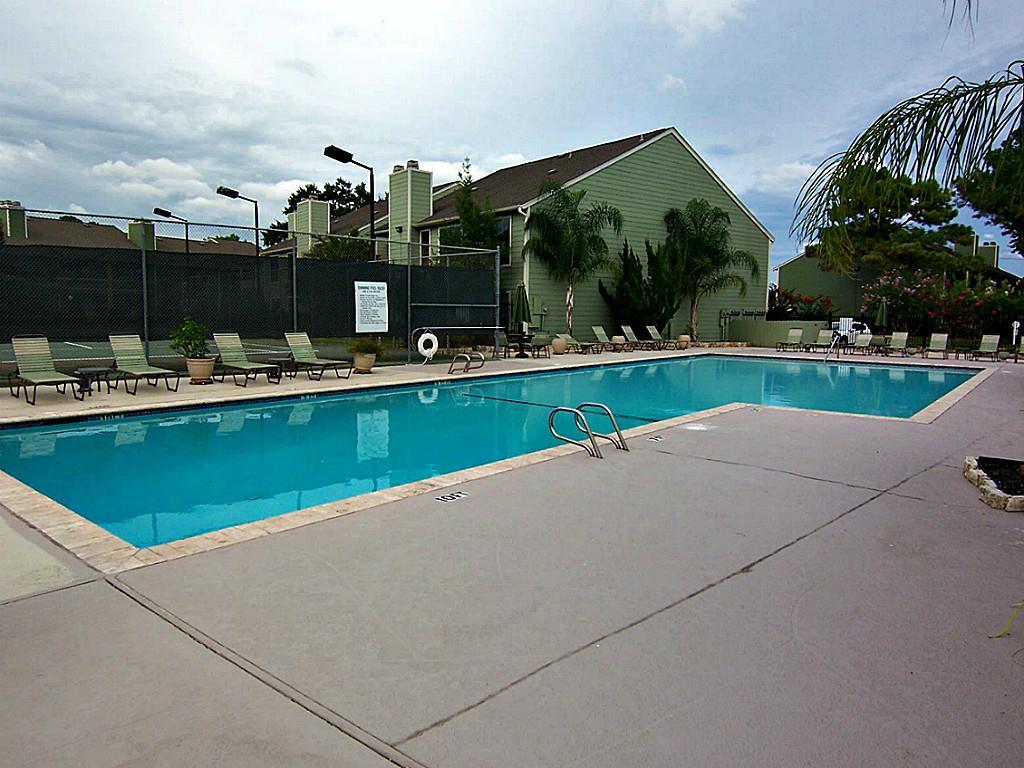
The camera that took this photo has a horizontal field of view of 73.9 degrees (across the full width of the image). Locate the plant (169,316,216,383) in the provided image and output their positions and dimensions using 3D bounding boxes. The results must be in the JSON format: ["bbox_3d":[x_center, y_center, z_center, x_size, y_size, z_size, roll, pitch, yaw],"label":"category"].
[{"bbox_3d":[-6.357,-0.695,13.530,0.850,1.330,0.800,-2,7,-25],"label":"plant"}]

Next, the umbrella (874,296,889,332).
[{"bbox_3d":[16.374,-2.663,30.174,0.500,2.420,0.500,4,7,28],"label":"umbrella"}]

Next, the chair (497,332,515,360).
[{"bbox_3d":[-0.226,-1.323,22.555,0.650,0.870,0.600,-4,8,-38],"label":"chair"}]

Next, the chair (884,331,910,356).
[{"bbox_3d":[14.808,-1.516,26.155,0.683,0.920,1.692,6,8,36],"label":"chair"}]

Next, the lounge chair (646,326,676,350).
[{"bbox_3d":[6.383,-1.849,27.848,0.670,1.000,1.550,-5,8,-45],"label":"lounge chair"}]

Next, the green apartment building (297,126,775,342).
[{"bbox_3d":[0.105,-8.579,44.607,19.600,10.700,26.000,-4,8,-38],"label":"green apartment building"}]

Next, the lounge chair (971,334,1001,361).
[{"bbox_3d":[17.072,-1.333,24.549,0.670,0.970,1.500,6,8,43],"label":"lounge chair"}]

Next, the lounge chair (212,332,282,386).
[{"bbox_3d":[-5.327,-0.509,13.568,1.658,0.947,0.683,7,9,43],"label":"lounge chair"}]

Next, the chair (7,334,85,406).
[{"bbox_3d":[-7.510,-0.251,10.927,1.665,0.941,0.683,7,9,42],"label":"chair"}]

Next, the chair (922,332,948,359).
[{"bbox_3d":[15.841,-1.398,25.339,0.683,0.909,1.705,6,8,37],"label":"chair"}]

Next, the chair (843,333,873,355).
[{"bbox_3d":[13.699,-1.525,26.700,0.683,0.771,1.826,6,8,35],"label":"chair"}]

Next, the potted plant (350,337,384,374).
[{"bbox_3d":[-3.381,-0.665,15.905,0.760,0.860,0.740,0,6,-12],"label":"potted plant"}]

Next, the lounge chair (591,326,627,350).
[{"bbox_3d":[3.800,-1.685,25.605,0.683,0.938,1.669,-4,8,-39],"label":"lounge chair"}]

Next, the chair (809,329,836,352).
[{"bbox_3d":[12.635,-1.736,27.731,0.683,0.915,1.697,6,8,35],"label":"chair"}]

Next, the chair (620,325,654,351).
[{"bbox_3d":[5.152,-1.817,27.066,0.683,0.928,1.683,-4,8,-39],"label":"chair"}]

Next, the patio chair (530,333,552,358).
[{"bbox_3d":[0.951,-1.291,22.506,0.650,0.850,0.600,6,8,40],"label":"patio chair"}]

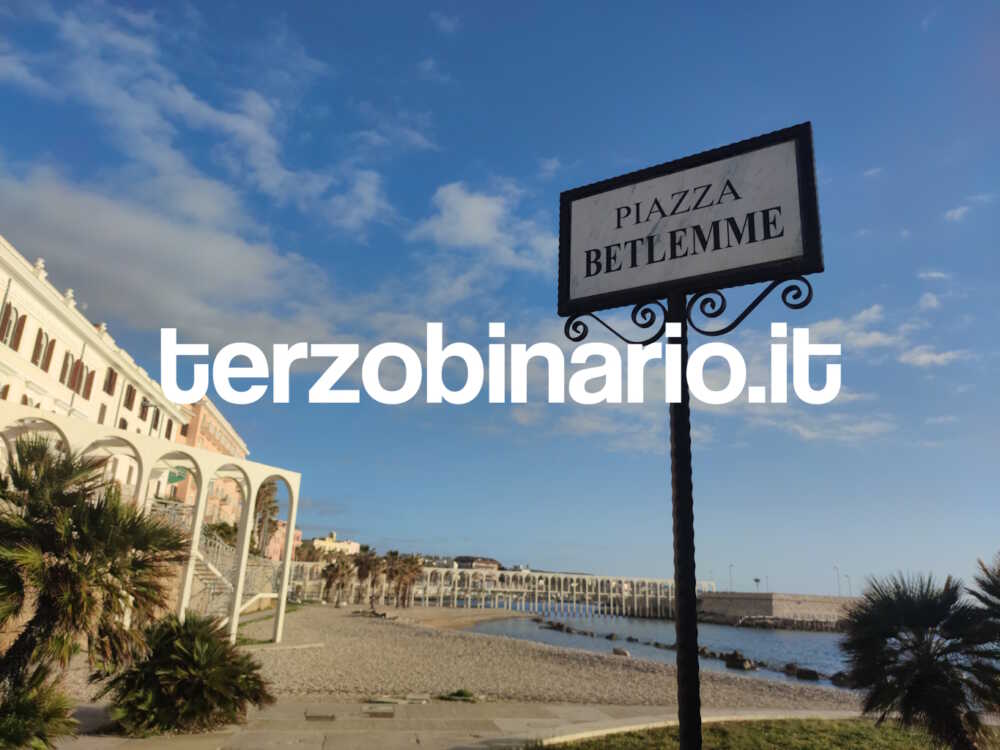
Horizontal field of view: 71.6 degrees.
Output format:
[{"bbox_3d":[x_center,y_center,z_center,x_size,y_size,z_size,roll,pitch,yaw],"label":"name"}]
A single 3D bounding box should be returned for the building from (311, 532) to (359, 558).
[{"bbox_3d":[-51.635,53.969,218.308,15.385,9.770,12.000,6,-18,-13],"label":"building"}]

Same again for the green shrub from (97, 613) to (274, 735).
[{"bbox_3d":[-3.646,3.431,8.059,1.920,1.250,1.850,2,-17,0],"label":"green shrub"}]

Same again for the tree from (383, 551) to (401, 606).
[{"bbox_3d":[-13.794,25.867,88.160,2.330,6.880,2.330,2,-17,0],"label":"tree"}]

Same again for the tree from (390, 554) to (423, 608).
[{"bbox_3d":[-11.269,24.626,82.678,3.970,6.180,3.970,4,-16,-6],"label":"tree"}]

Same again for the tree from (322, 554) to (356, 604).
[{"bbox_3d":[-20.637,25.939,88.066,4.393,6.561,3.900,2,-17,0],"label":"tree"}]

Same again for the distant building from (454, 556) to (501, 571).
[{"bbox_3d":[-8.763,74.018,270.128,17.908,6.386,13.000,4,-17,-5],"label":"distant building"}]

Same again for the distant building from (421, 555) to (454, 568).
[{"bbox_3d":[-24.361,73.079,270.255,13.235,6.016,11.000,4,-17,-5],"label":"distant building"}]

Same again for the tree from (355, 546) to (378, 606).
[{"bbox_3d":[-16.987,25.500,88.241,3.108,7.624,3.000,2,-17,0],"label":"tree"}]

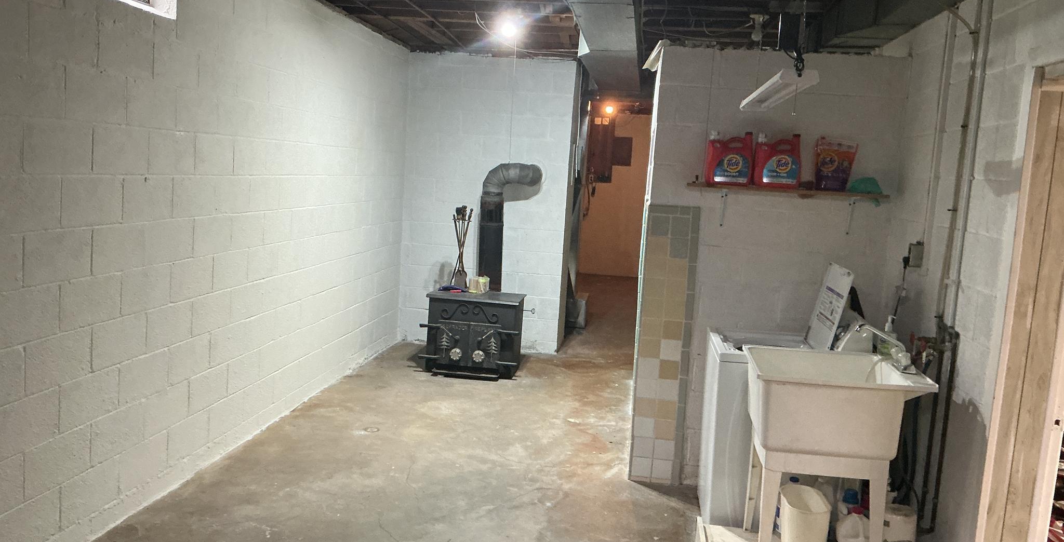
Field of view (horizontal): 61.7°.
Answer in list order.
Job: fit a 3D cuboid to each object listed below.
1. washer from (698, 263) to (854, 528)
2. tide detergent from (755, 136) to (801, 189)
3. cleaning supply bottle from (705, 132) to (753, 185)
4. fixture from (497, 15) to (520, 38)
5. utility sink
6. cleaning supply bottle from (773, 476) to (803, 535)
[{"bbox_3d":[1.211,0.624,4.309,0.690,1.260,0.690,4,6,7],"label":"washer"},{"bbox_3d":[1.224,-0.549,4.462,0.220,0.272,0.130,4,6,7],"label":"tide detergent"},{"bbox_3d":[0.988,-0.567,4.491,0.218,0.272,0.130,4,6,7],"label":"cleaning supply bottle"},{"bbox_3d":[-0.148,-1.585,5.783,0.150,0.160,0.150,4,6,7],"label":"fixture"},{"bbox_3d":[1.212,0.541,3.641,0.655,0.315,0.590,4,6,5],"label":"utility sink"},{"bbox_3d":[1.142,1.042,3.895,0.145,0.280,0.120,4,6,7],"label":"cleaning supply bottle"}]

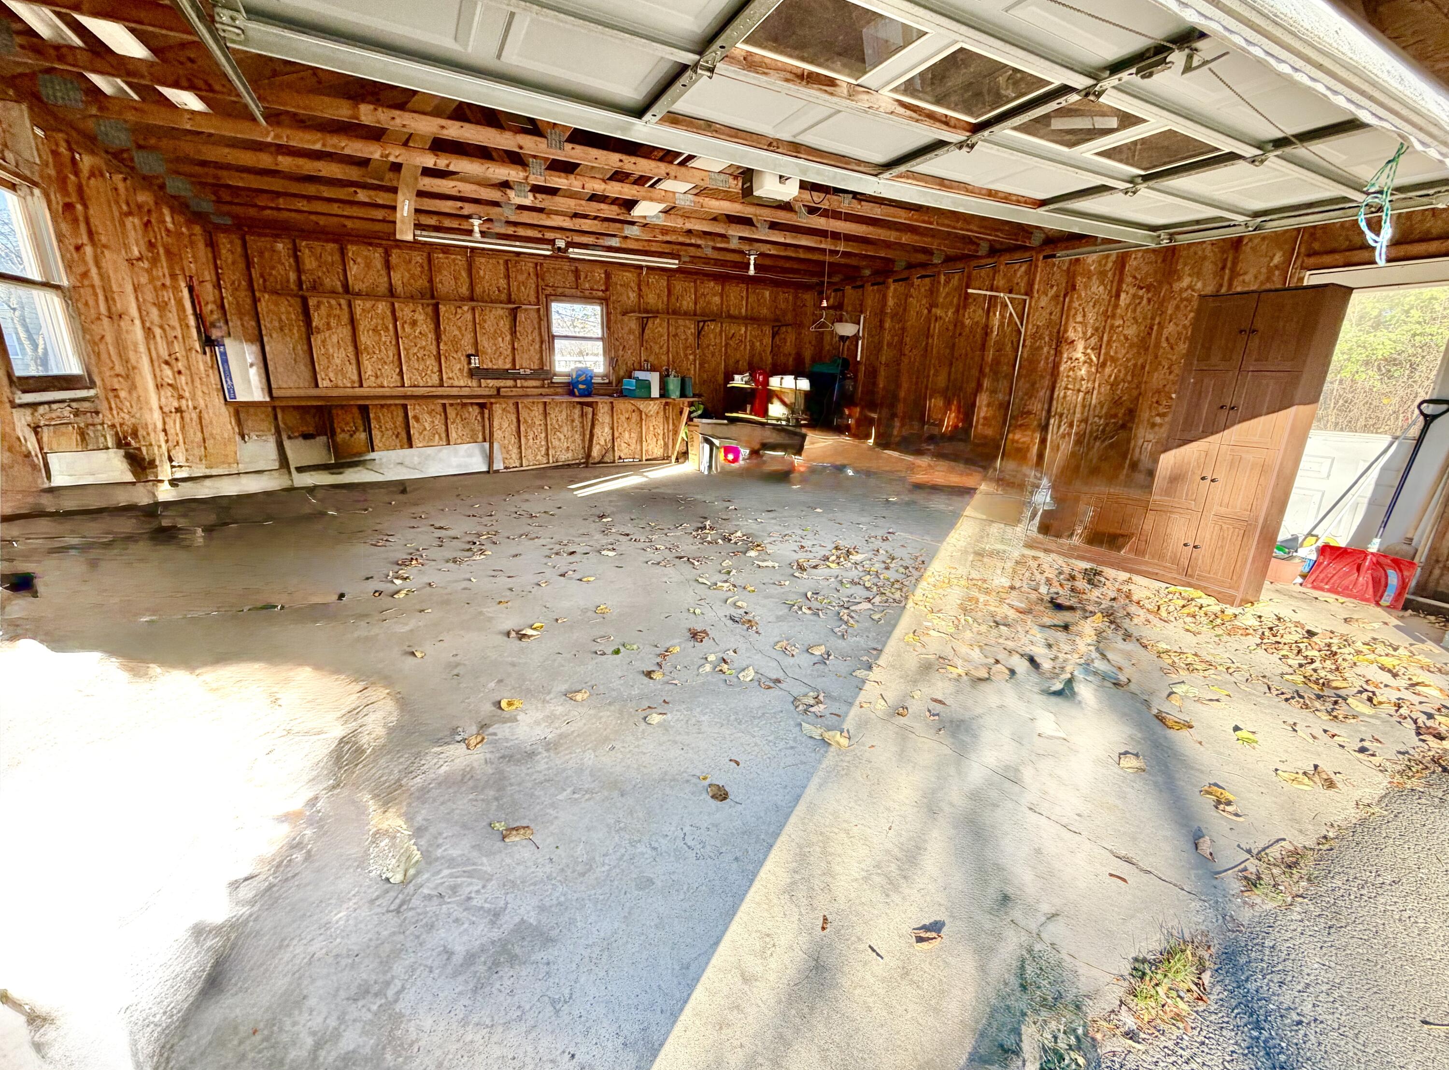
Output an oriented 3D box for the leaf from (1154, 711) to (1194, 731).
[{"bbox_3d":[1.846,0.771,2.422,0.065,0.035,0.125,-4,17,-19],"label":"leaf"}]

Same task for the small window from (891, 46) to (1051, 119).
[{"bbox_3d":[0.840,-1.528,2.002,0.465,0.030,0.345,-8,19,-28],"label":"small window"}]

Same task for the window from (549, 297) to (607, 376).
[{"bbox_3d":[-1.873,-2.539,7.594,0.740,0.940,0.080,-8,19,-28],"label":"window"}]

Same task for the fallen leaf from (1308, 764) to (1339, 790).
[{"bbox_3d":[2.127,0.875,2.087,0.095,0.045,0.070,13,20,34],"label":"fallen leaf"}]

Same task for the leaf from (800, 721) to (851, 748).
[{"bbox_3d":[0.394,0.779,2.305,0.215,0.030,0.090,12,20,32],"label":"leaf"}]

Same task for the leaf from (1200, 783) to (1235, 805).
[{"bbox_3d":[1.695,0.889,2.020,0.100,0.033,0.060,9,18,25],"label":"leaf"}]

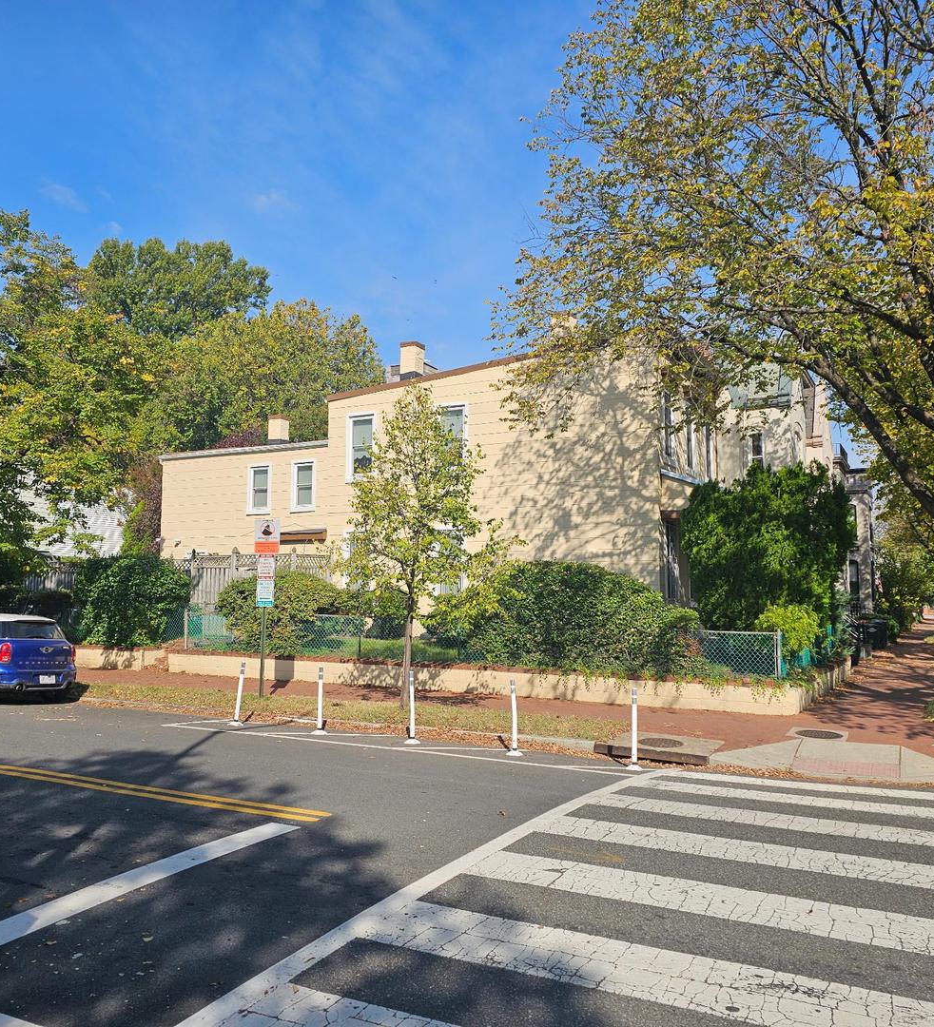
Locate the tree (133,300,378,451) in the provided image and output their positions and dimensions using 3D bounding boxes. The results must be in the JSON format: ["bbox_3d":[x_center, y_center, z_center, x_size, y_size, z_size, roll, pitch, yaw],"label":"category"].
[{"bbox_3d":[-8.646,-2.195,38.000,10.300,13.790,10.300,-3,-6,27],"label":"tree"}]

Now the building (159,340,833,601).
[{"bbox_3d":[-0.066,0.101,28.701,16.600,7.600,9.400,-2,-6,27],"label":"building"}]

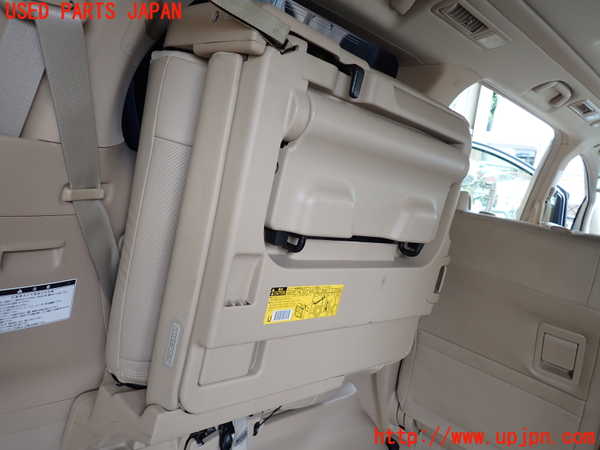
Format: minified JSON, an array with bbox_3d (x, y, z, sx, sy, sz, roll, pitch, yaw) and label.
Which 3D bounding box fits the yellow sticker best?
[{"bbox_3d":[0.011,0.135,0.750,0.169,0.062,0.006,4,12,-41],"label":"yellow sticker"}]

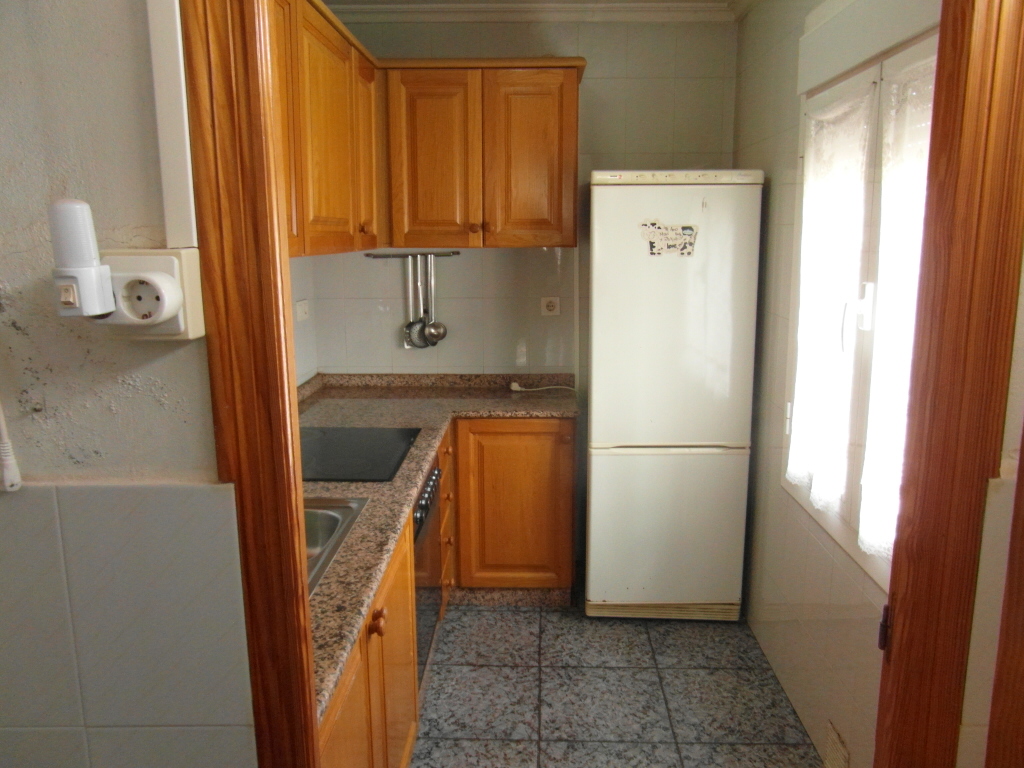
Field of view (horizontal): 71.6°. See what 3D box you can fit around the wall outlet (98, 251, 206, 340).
[{"bbox_3d":[-0.369,-0.091,0.725,0.090,0.088,0.050,0,10,2],"label":"wall outlet"}]

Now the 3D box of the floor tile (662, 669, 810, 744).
[{"bbox_3d":[0.680,1.018,2.250,0.392,0.012,0.379,0,10,2],"label":"floor tile"}]

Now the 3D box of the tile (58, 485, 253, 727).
[{"bbox_3d":[-0.406,0.257,0.821,0.203,0.298,0.012,0,10,2],"label":"tile"}]

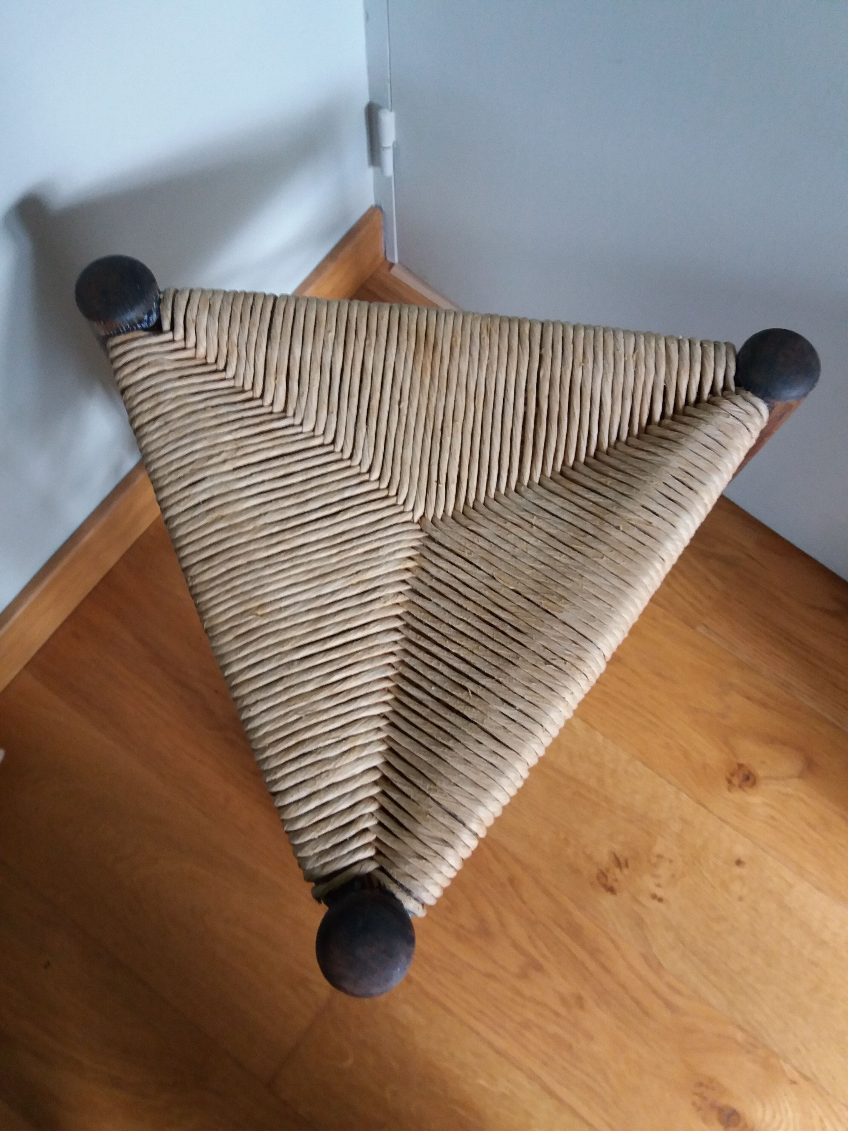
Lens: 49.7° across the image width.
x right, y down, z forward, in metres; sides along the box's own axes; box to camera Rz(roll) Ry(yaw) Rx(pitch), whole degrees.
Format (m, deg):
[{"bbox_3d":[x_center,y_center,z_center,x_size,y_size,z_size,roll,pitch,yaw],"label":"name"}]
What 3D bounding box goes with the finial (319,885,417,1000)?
[{"bbox_3d":[-0.023,0.152,0.368,0.040,0.042,0.040,0,76,-1],"label":"finial"}]

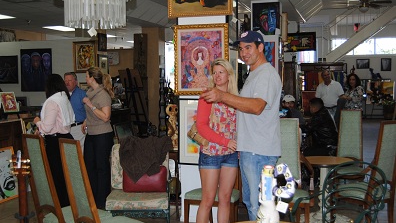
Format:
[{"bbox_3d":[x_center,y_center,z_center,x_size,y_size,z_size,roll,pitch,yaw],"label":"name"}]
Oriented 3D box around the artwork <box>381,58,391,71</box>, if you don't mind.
[{"bbox_3d":[6.891,-1.702,18.500,0.375,0.450,0.040,-1,2,0],"label":"artwork"}]

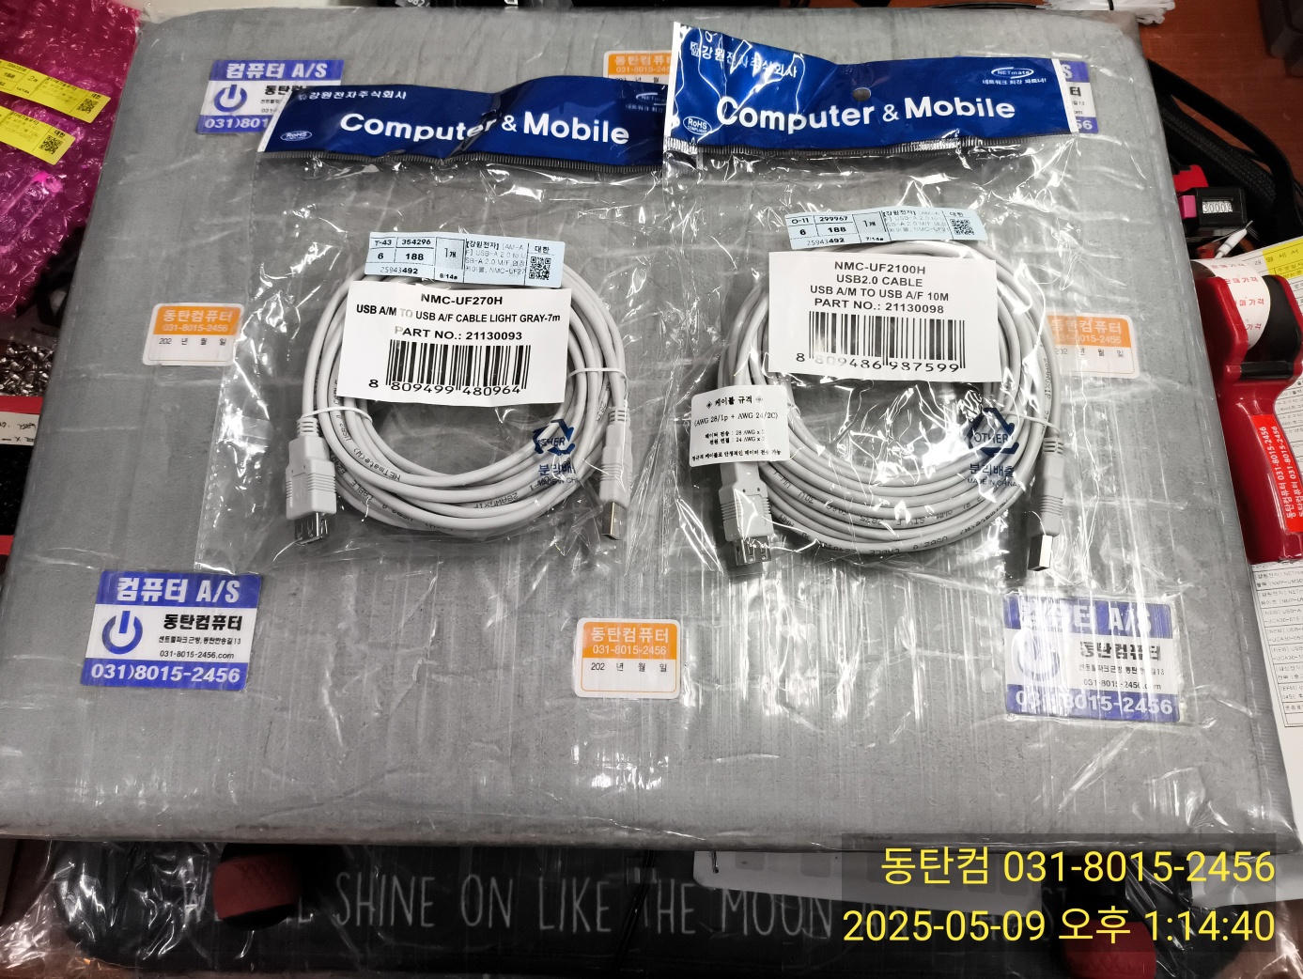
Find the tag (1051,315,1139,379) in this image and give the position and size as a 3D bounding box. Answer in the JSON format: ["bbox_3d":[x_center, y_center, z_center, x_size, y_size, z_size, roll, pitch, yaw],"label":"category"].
[{"bbox_3d":[0.189,-0.063,0.407,0.041,0.002,0.031,2,71,2],"label":"tag"}]

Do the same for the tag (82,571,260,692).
[{"bbox_3d":[-0.190,0.055,0.373,0.065,0.002,0.046,1,71,1],"label":"tag"}]

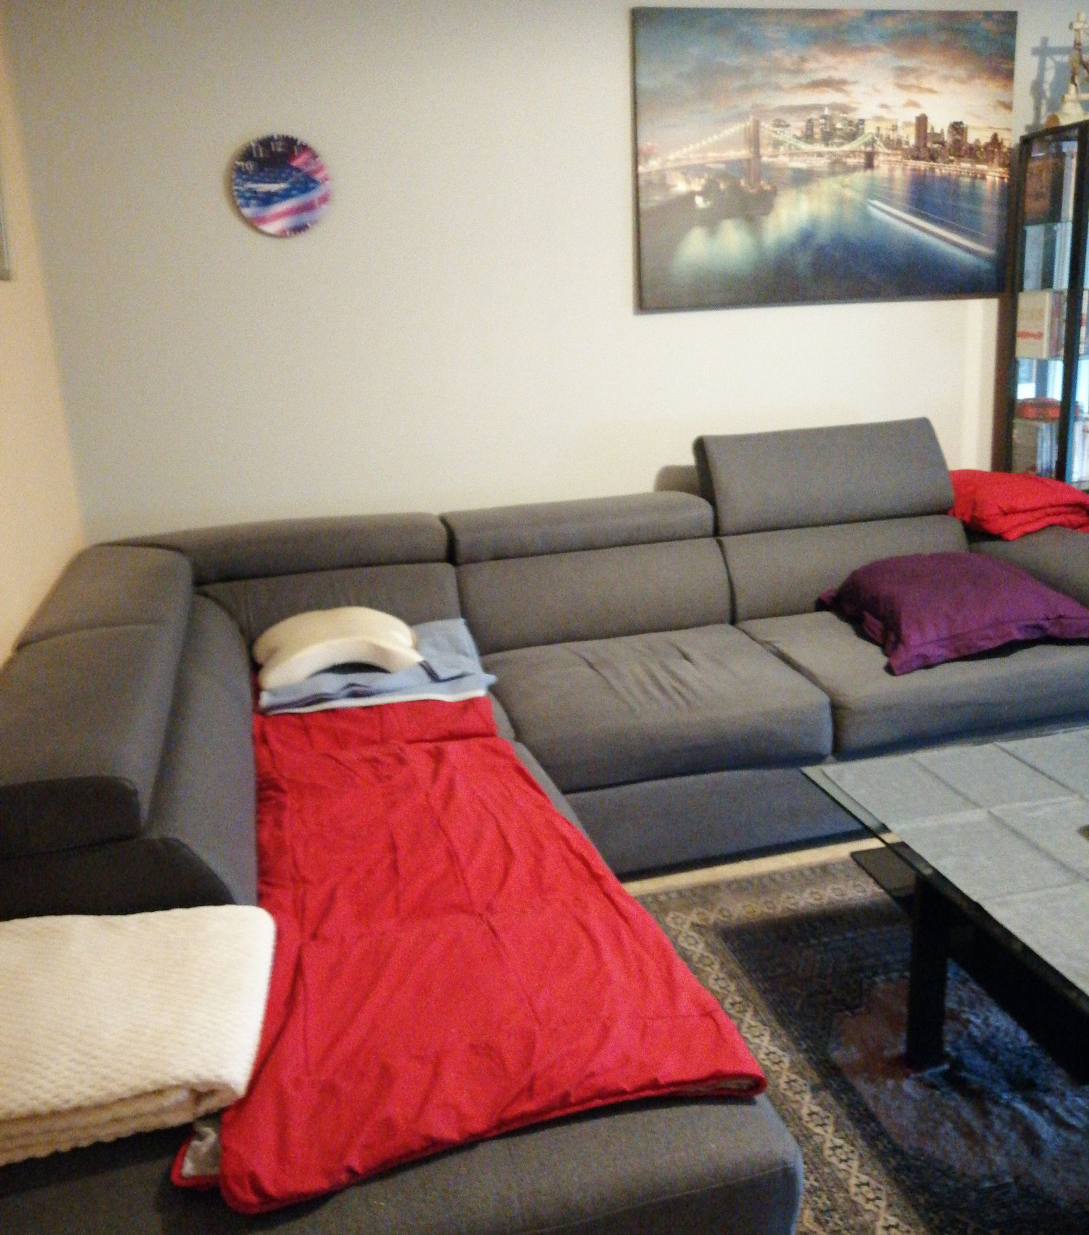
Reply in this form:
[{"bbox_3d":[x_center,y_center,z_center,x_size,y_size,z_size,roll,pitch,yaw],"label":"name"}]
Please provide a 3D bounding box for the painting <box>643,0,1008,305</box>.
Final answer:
[{"bbox_3d":[0.840,-1.352,3.351,1.195,0.802,0.035,-6,15,-12],"label":"painting"}]

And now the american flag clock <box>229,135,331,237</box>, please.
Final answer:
[{"bbox_3d":[-0.702,-1.148,3.019,0.253,0.254,0.035,-6,15,-12],"label":"american flag clock"}]

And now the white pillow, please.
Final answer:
[{"bbox_3d":[-0.500,0.052,2.741,0.395,0.125,0.280,-6,15,-12],"label":"white pillow"}]

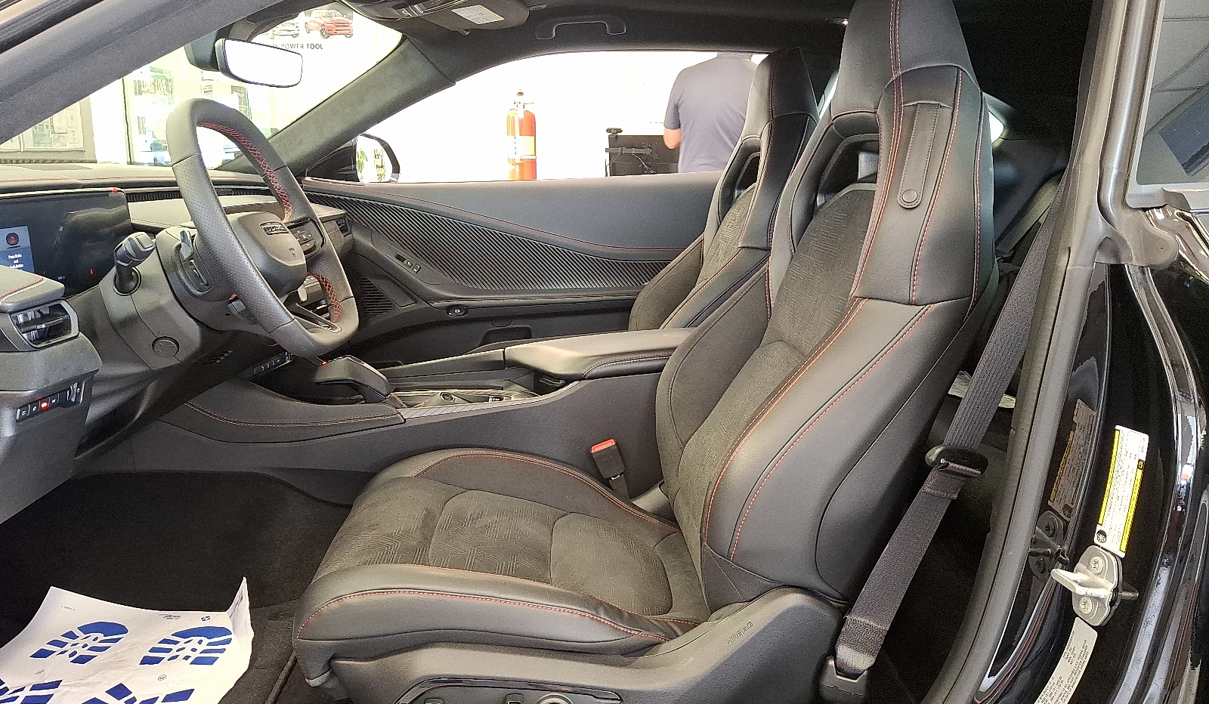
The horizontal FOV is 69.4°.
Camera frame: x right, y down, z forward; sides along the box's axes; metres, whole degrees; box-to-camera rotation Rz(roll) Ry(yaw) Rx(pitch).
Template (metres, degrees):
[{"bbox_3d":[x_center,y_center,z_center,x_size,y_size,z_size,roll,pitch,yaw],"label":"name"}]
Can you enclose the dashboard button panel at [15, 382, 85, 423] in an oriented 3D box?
[{"bbox_3d":[-0.596,0.053,0.940,0.030,0.032,0.110,9,11,-3],"label":"dashboard button panel"}]

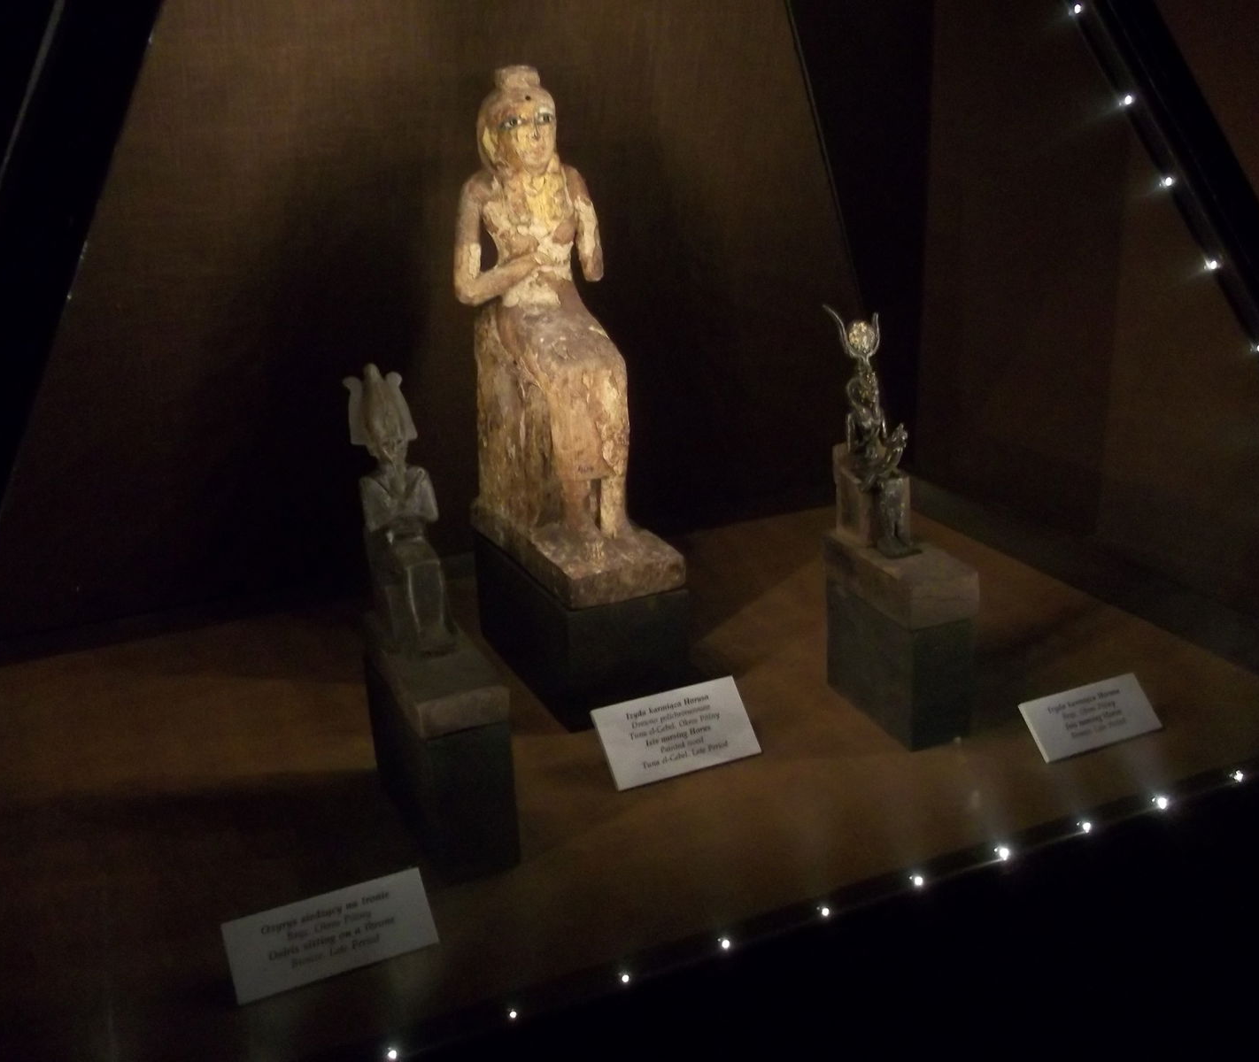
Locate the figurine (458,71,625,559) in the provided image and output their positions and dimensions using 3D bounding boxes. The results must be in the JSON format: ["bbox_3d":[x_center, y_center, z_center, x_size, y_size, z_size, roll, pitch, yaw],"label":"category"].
[{"bbox_3d":[-0.063,-0.167,0.979,0.123,0.342,0.166,-11,20,-21],"label":"figurine"}]

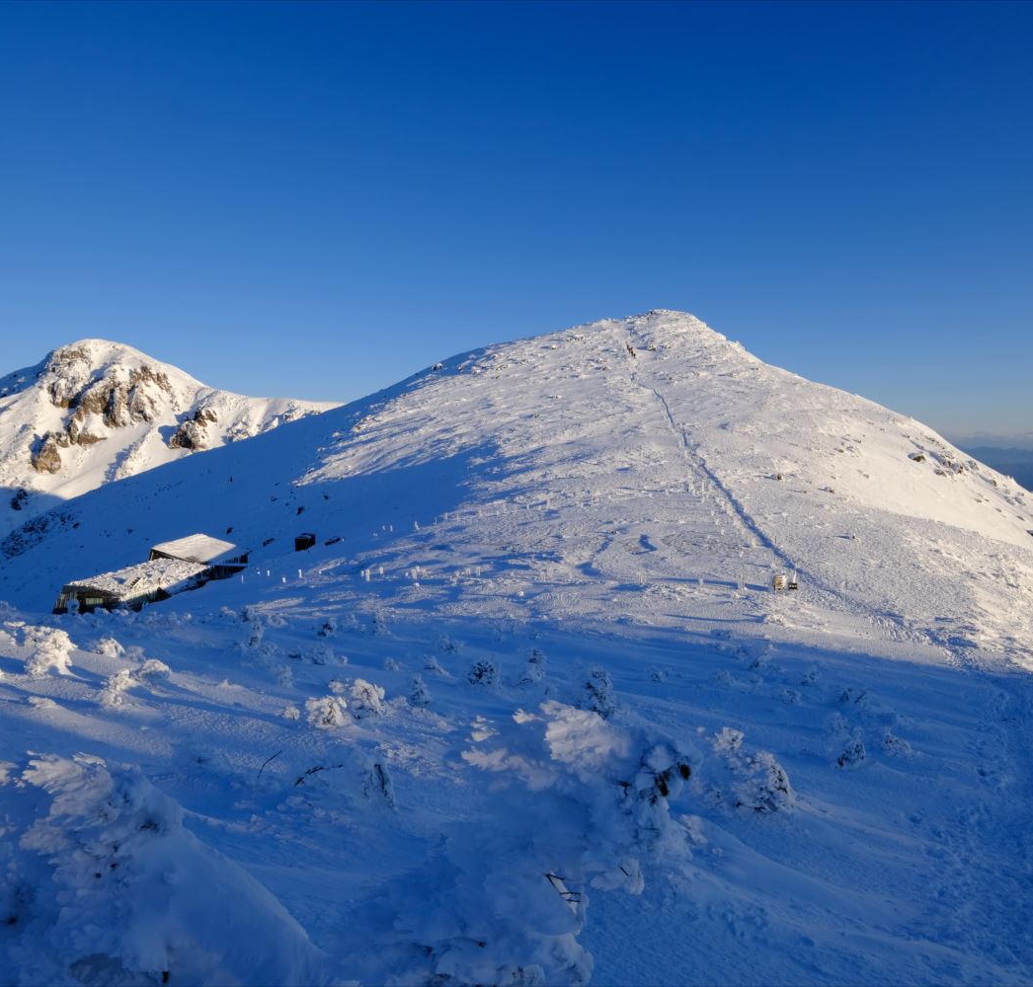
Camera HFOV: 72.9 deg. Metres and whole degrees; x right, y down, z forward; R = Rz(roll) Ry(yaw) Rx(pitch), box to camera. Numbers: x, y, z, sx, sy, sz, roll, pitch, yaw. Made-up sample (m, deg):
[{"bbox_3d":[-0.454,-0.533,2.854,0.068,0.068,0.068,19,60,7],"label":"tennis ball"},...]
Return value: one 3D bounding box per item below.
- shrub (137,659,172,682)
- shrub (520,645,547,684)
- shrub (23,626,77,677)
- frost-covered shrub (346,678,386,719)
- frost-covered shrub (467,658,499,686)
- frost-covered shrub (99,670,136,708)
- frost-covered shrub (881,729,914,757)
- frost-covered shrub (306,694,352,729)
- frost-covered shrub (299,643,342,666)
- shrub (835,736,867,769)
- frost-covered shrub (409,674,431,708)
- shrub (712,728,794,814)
[{"bbox_3d":[-8.804,4.291,17.000,0.816,0.561,0.734,0,5,0],"label":"shrub"},{"bbox_3d":[0.447,4.424,18.000,0.685,0.934,0.685,0,5,0],"label":"shrub"},{"bbox_3d":[-10.361,3.540,15.500,1.154,1.072,1.039,0,5,0],"label":"shrub"},{"bbox_3d":[-3.334,4.541,15.500,0.898,0.811,0.763,0,5,0],"label":"frost-covered shrub"},{"bbox_3d":[-1.032,5.480,21.500,0.960,0.794,0.864,0,5,0],"label":"frost-covered shrub"},{"bbox_3d":[-8.550,4.196,15.000,0.794,0.739,0.635,0,5,0],"label":"frost-covered shrub"},{"bbox_3d":[7.893,5.184,14.500,0.696,0.536,0.557,0,5,0],"label":"frost-covered shrub"},{"bbox_3d":[-3.361,3.910,12.500,0.827,0.590,0.745,0,5,0],"label":"frost-covered shrub"},{"bbox_3d":[-6.871,5.636,24.500,1.540,0.754,1.078,0,5,0],"label":"frost-covered shrub"},{"bbox_3d":[4.877,3.782,10.200,0.456,0.449,0.410,0,5,0],"label":"shrub"},{"bbox_3d":[-2.432,4.938,17.500,0.550,0.781,0.523,0,5,0],"label":"frost-covered shrub"},{"bbox_3d":[3.038,3.575,9.000,1.057,1.025,0.899,0,5,0],"label":"shrub"}]

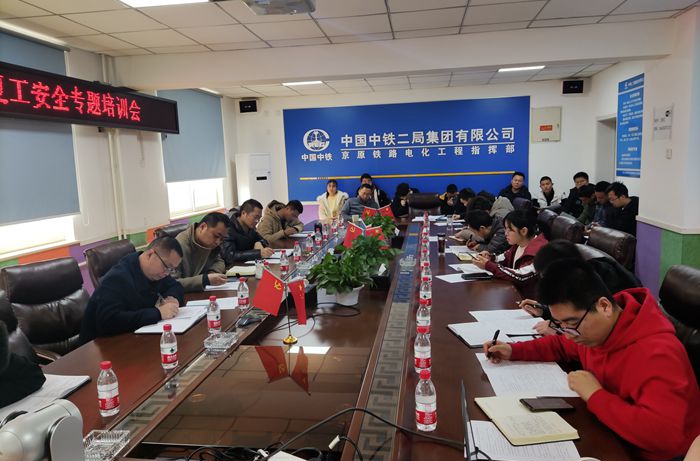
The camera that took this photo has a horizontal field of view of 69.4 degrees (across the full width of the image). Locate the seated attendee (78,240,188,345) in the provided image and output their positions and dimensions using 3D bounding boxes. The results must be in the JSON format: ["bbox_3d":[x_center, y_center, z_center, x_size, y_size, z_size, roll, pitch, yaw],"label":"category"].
[{"bbox_3d":[-1.304,0.650,3.027,0.840,1.230,0.660,0,8,14],"label":"seated attendee"}]

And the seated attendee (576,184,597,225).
[{"bbox_3d":[2.883,0.070,6.219,0.780,1.260,0.520,-2,7,0],"label":"seated attendee"}]

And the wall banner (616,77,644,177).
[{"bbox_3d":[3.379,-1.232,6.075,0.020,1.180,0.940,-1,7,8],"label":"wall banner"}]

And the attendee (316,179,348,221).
[{"bbox_3d":[-0.266,-0.136,8.160,0.500,1.360,0.720,-1,8,7],"label":"attendee"}]

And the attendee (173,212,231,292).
[{"bbox_3d":[-1.167,0.511,3.791,0.760,1.295,0.570,1,8,23],"label":"attendee"}]

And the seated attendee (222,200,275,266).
[{"bbox_3d":[-1.000,0.363,4.751,0.740,1.280,0.580,0,8,19],"label":"seated attendee"}]

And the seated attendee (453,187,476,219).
[{"bbox_3d":[1.821,0.013,7.080,0.780,1.200,0.520,-3,8,-4],"label":"seated attendee"}]

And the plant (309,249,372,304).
[{"bbox_3d":[-0.054,0.309,3.414,0.410,0.350,0.390,-1,8,9],"label":"plant"}]

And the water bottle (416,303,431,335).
[{"bbox_3d":[0.361,0.432,2.470,0.064,0.188,0.064,-1,8,8],"label":"water bottle"}]

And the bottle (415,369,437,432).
[{"bbox_3d":[0.242,0.537,1.602,0.065,0.184,0.065,-1,7,8],"label":"bottle"}]

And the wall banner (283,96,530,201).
[{"bbox_3d":[0.882,-1.303,8.342,4.000,1.550,0.040,-1,8,9],"label":"wall banner"}]

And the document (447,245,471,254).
[{"bbox_3d":[1.049,0.177,4.739,0.260,0.006,0.240,-1,8,9],"label":"document"}]

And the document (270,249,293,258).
[{"bbox_3d":[-0.695,0.229,4.958,0.280,0.015,0.400,-1,8,8],"label":"document"}]

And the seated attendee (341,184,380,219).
[{"bbox_3d":[0.212,-0.067,7.600,0.560,1.260,0.760,-1,8,6],"label":"seated attendee"}]

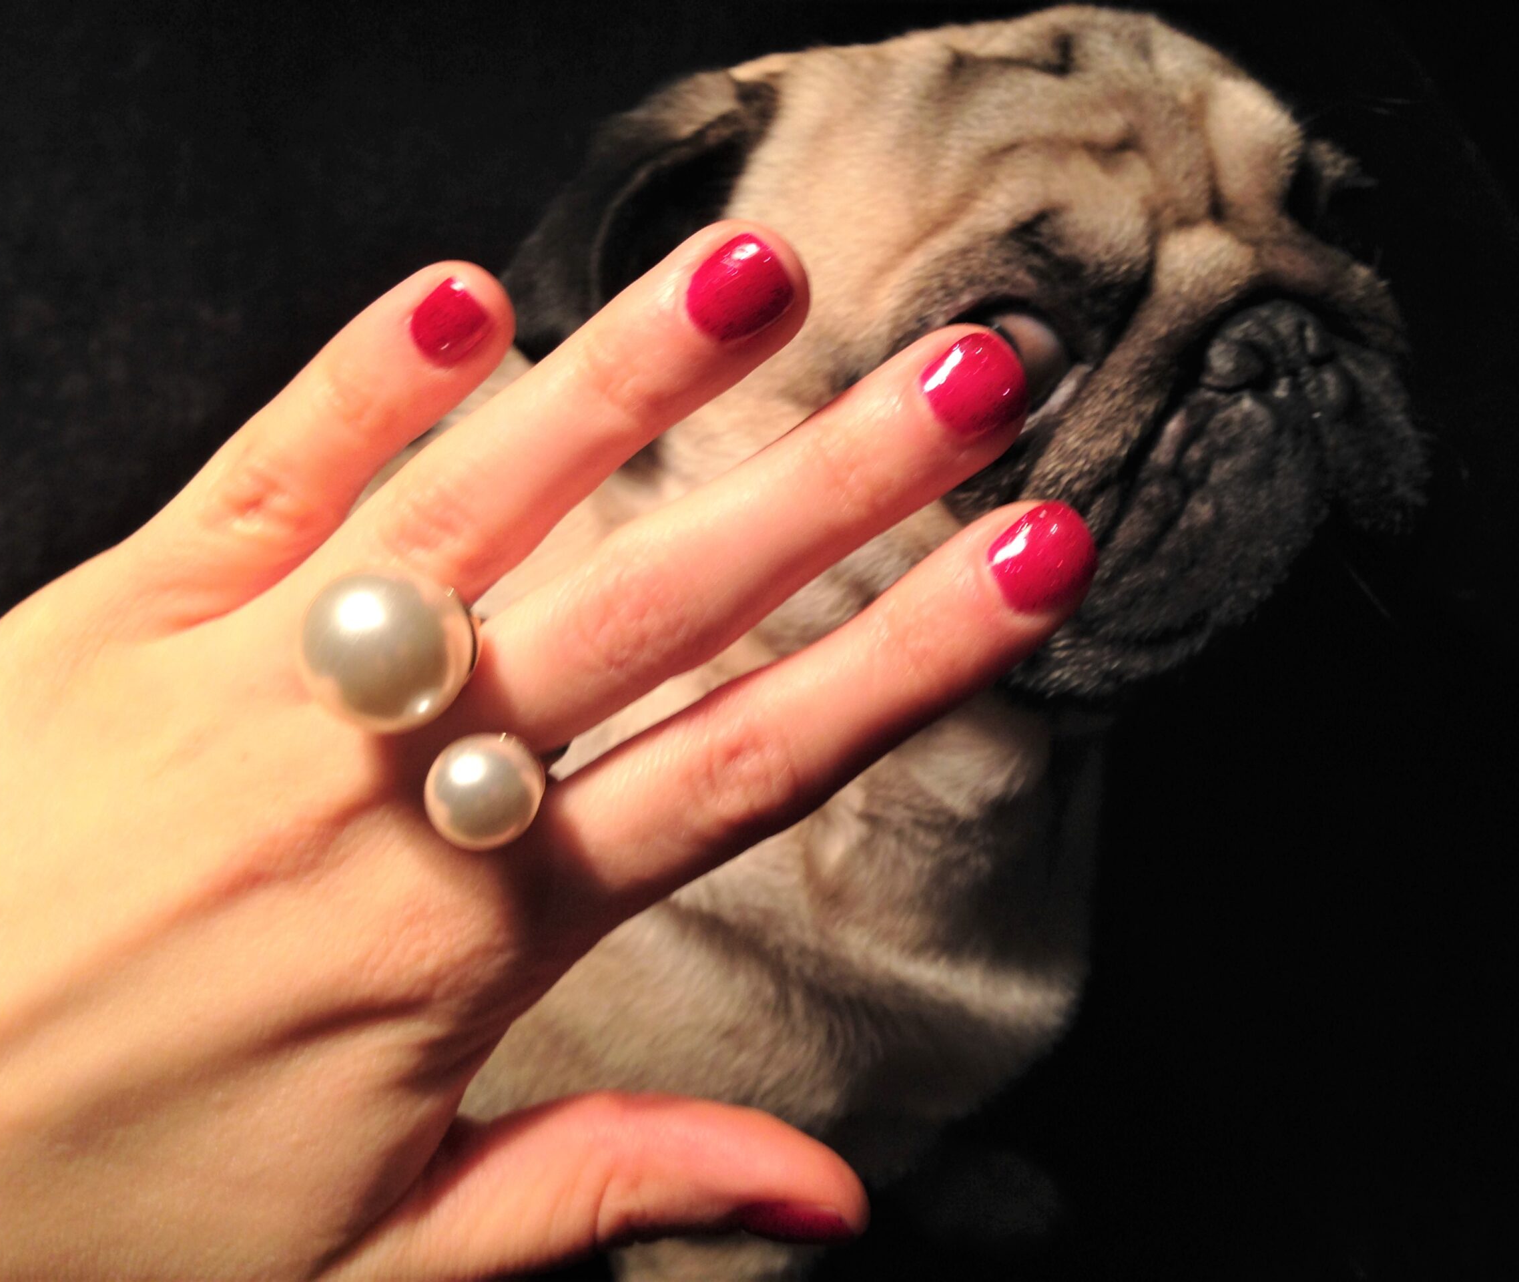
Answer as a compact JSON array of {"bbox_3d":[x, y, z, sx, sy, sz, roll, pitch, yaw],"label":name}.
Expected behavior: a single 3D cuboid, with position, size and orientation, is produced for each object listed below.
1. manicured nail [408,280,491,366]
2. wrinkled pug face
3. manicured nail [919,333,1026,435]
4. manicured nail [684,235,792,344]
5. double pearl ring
[{"bbox_3d":[-0.036,-0.037,0.189,0.009,0.008,0.003,-40,0,-17],"label":"manicured nail"},{"bbox_3d":[0.049,-0.065,0.365,0.160,0.140,0.175,14,32,39],"label":"wrinkled pug face"},{"bbox_3d":[0.025,-0.030,0.190,0.012,0.011,0.004,-34,0,-17],"label":"manicured nail"},{"bbox_3d":[-0.002,-0.041,0.188,0.012,0.010,0.004,-38,0,-17],"label":"manicured nail"},{"bbox_3d":[-0.035,0.006,0.185,0.019,0.034,0.030,-33,0,25],"label":"double pearl ring"}]

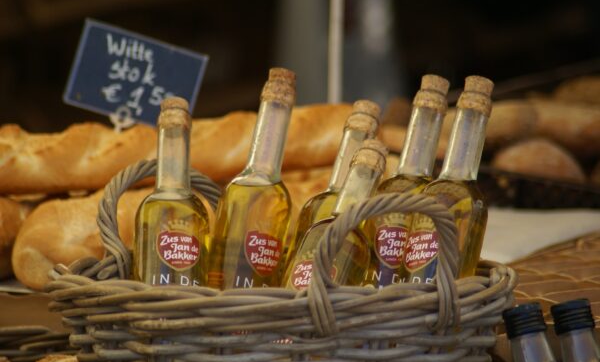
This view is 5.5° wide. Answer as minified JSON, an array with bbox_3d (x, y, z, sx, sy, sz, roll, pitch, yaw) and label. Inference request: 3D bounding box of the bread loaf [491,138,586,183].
[{"bbox_3d":[0.232,-0.012,6.100,0.100,0.070,0.125,0,8,0],"label":"bread loaf"}]

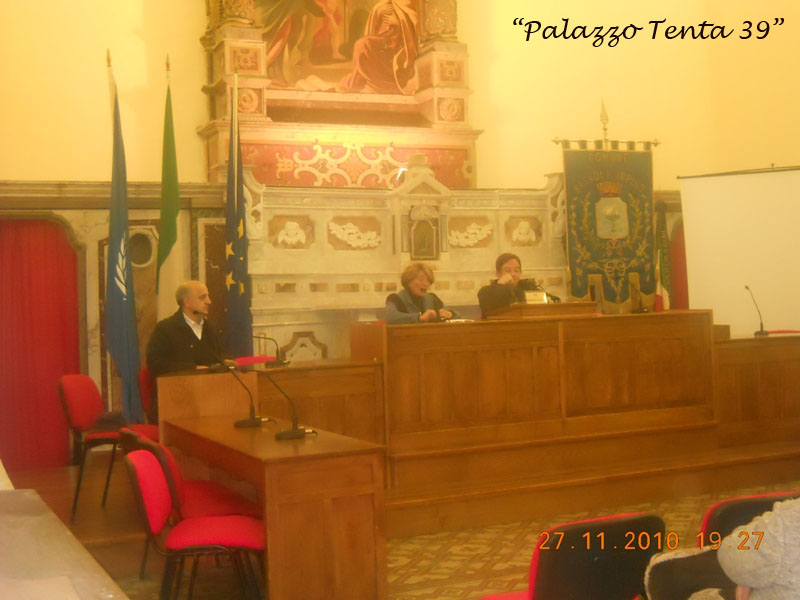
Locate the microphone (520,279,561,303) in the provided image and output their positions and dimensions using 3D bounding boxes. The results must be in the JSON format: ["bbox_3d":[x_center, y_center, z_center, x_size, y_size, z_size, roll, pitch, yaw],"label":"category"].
[{"bbox_3d":[0.976,-0.066,7.650,0.260,0.170,0.100,-2,0,41],"label":"microphone"}]

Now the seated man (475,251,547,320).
[{"bbox_3d":[0.838,0.292,7.963,0.580,1.267,0.750,-2,0,-25],"label":"seated man"}]

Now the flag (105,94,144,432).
[{"bbox_3d":[-1.838,-0.304,7.400,0.250,2.250,0.200,-2,0,-25],"label":"flag"}]

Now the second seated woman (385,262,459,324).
[{"bbox_3d":[0.181,0.343,7.614,0.560,1.208,0.720,-2,0,-27],"label":"second seated woman"}]

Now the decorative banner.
[{"bbox_3d":[1.751,-0.575,9.250,0.870,1.350,0.070,-2,0,-24],"label":"decorative banner"}]

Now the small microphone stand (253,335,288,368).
[{"bbox_3d":[-0.773,0.307,6.620,0.230,0.200,0.120,-2,0,32],"label":"small microphone stand"}]

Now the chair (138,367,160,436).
[{"bbox_3d":[-1.192,0.788,6.795,0.550,0.810,0.500,-2,0,37],"label":"chair"}]

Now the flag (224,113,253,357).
[{"bbox_3d":[-1.113,-0.311,7.744,0.210,2.000,0.190,-2,0,-25],"label":"flag"}]

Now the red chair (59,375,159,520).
[{"bbox_3d":[-1.521,0.796,6.195,0.560,0.810,0.520,-2,0,6],"label":"red chair"}]

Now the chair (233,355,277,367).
[{"bbox_3d":[-0.772,0.769,6.996,0.500,0.820,0.550,-2,0,-37],"label":"chair"}]

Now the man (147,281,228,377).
[{"bbox_3d":[-1.189,0.537,6.793,0.800,1.311,0.580,-2,0,44],"label":"man"}]

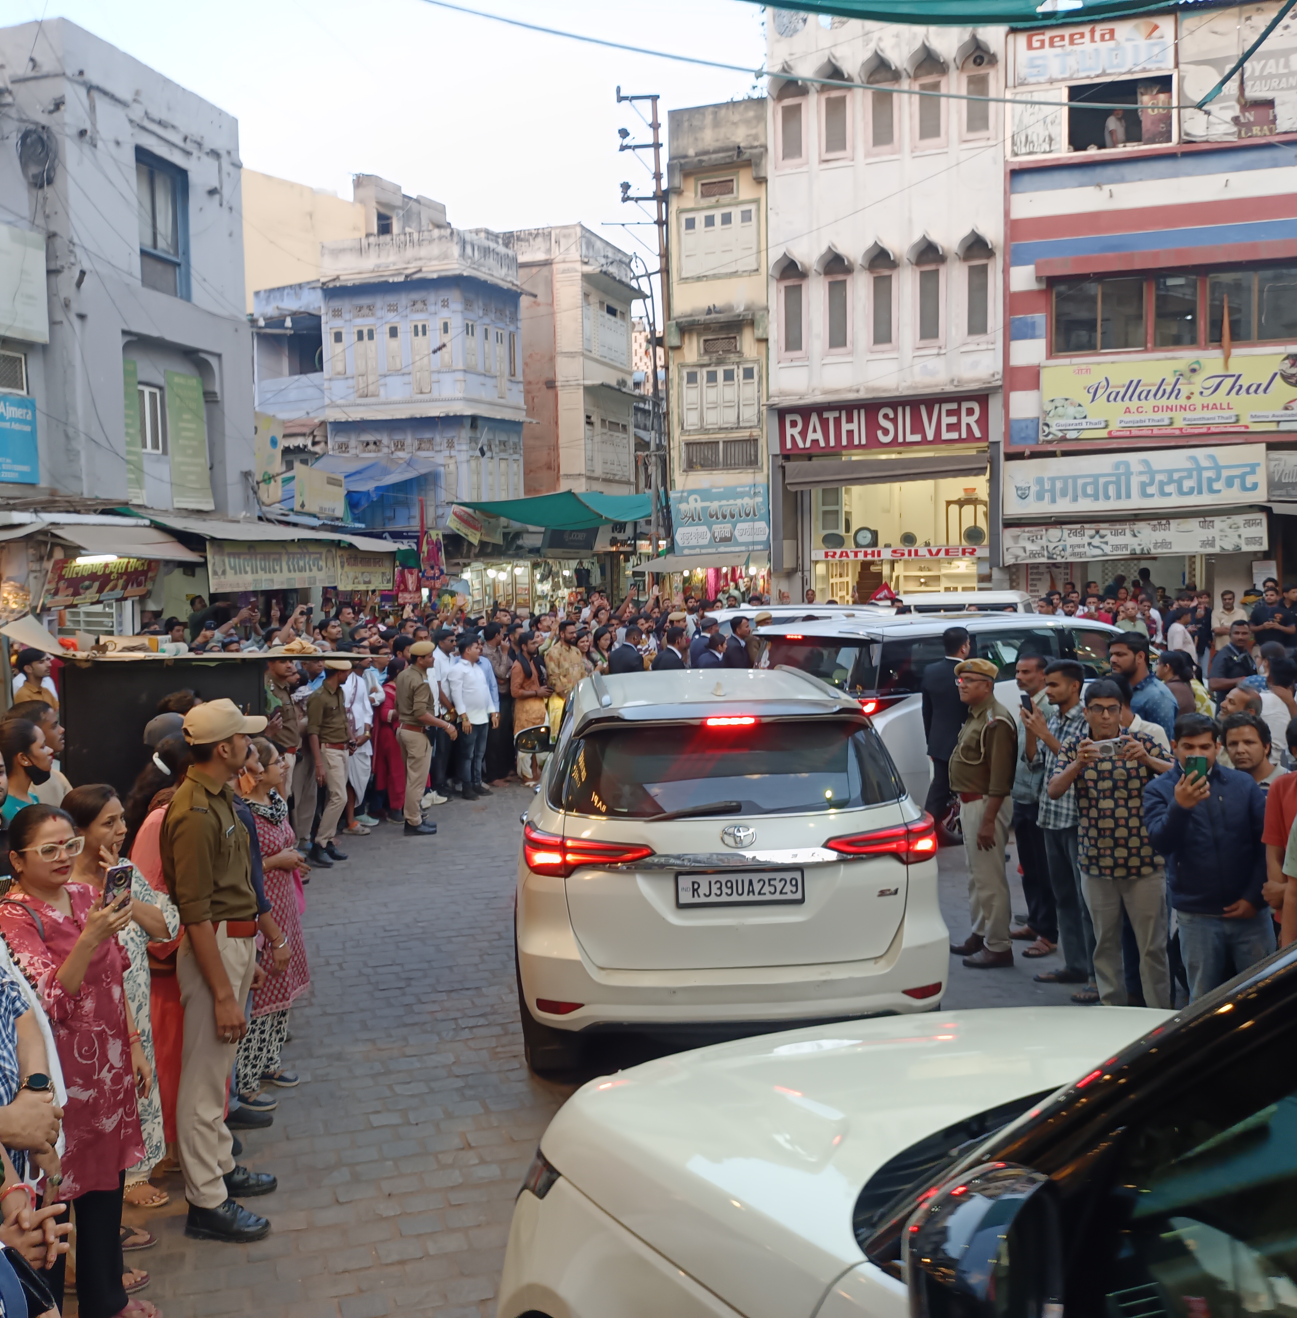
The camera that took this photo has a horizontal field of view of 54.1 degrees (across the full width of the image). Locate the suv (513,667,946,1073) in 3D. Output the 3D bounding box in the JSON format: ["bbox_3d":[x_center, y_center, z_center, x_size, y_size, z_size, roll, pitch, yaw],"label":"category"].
[{"bbox_3d":[0.280,0.886,7.413,1.860,1.835,4.790,-1,4,-2],"label":"suv"}]

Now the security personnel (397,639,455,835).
[{"bbox_3d":[-2.097,0.692,11.542,0.480,1.770,0.500,-1,4,0],"label":"security personnel"}]

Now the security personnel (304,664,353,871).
[{"bbox_3d":[-2.707,0.825,10.494,0.380,1.710,0.500,2,5,41],"label":"security personnel"}]

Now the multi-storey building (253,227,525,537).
[{"bbox_3d":[-6.390,-4.800,31.541,5.800,10.300,3.300,0,4,22],"label":"multi-storey building"}]

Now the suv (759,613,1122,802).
[{"bbox_3d":[3.187,0.528,11.806,4.750,1.790,1.850,-4,4,-33],"label":"suv"}]

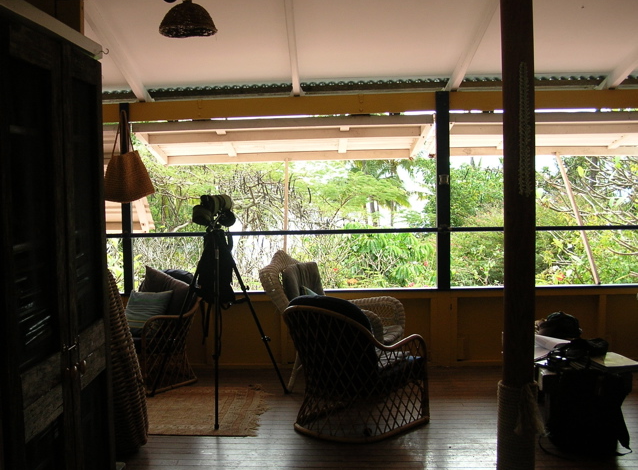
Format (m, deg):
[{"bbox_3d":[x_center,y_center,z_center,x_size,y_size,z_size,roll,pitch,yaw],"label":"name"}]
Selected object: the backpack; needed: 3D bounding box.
[{"bbox_3d":[1.605,1.043,3.964,0.440,0.470,0.260,0,4,12],"label":"backpack"}]

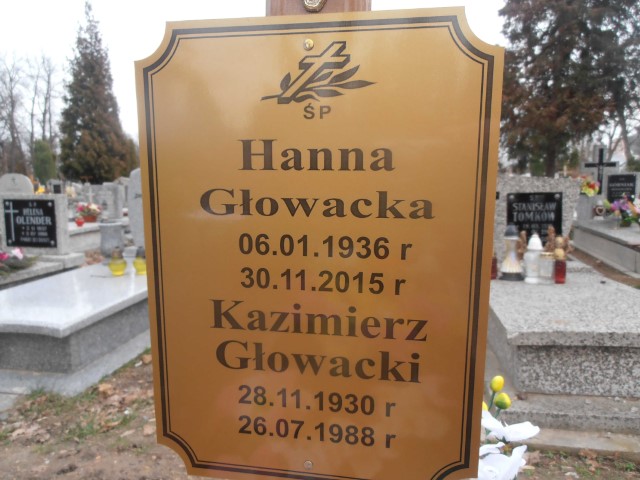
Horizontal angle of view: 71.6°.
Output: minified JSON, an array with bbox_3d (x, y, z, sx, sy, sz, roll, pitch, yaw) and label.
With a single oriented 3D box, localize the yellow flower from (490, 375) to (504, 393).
[{"bbox_3d":[0.220,0.178,0.550,0.017,0.021,0.017,16,6,0],"label":"yellow flower"}]

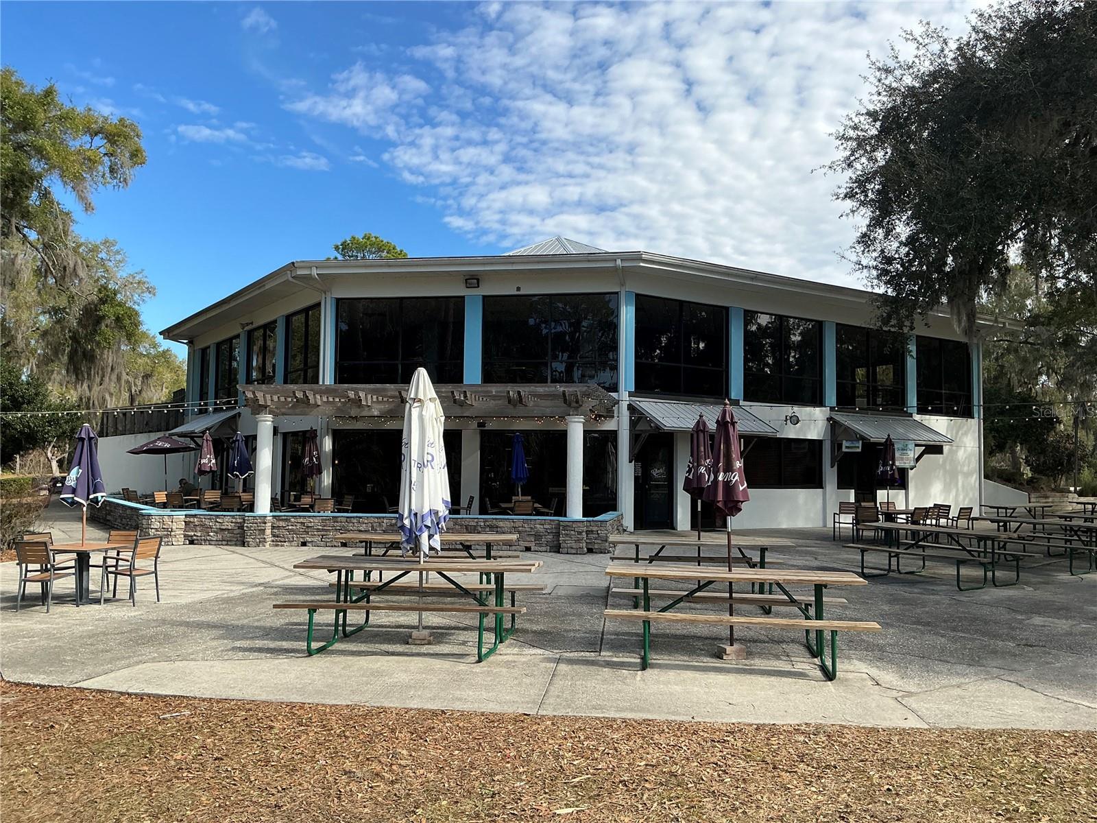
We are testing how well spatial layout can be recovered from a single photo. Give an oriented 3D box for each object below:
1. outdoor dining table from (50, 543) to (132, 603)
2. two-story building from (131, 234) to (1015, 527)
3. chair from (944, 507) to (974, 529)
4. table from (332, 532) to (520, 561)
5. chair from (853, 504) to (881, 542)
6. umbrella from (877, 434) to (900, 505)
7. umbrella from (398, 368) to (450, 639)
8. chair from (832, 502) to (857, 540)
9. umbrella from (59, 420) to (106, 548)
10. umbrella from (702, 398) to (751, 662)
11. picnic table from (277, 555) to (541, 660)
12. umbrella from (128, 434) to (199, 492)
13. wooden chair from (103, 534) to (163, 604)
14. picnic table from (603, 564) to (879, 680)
[{"bbox_3d":[-6.024,2.108,11.494,0.840,0.730,0.840,0,-3,14],"label":"outdoor dining table"},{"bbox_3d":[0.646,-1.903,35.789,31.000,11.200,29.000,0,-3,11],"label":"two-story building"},{"bbox_3d":[8.809,2.473,19.000,0.530,0.860,0.560,3,-4,-37],"label":"chair"},{"bbox_3d":[-1.583,2.048,11.737,2.338,0.788,1.586,1,-3,3],"label":"table"},{"bbox_3d":[7.576,2.688,21.085,0.550,0.860,0.560,0,-3,17],"label":"chair"},{"bbox_3d":[7.485,1.707,19.542,0.470,2.420,0.470,1,-3,0],"label":"umbrella"},{"bbox_3d":[-1.293,0.954,9.230,0.550,2.810,0.530,1,-3,0],"label":"umbrella"},{"bbox_3d":[6.678,2.490,19.899,0.530,0.860,0.560,-2,-4,40],"label":"chair"},{"bbox_3d":[-6.149,1.309,11.741,0.560,2.290,0.560,1,-3,0],"label":"umbrella"},{"bbox_3d":[1.756,1.147,8.700,0.460,2.530,0.450,1,-3,0],"label":"umbrella"},{"bbox_3d":[-1.277,1.892,8.792,2.338,0.788,1.586,0,-3,8],"label":"picnic table"},{"bbox_3d":[-10.788,1.883,24.926,2.150,2.530,2.150,1,-3,0],"label":"umbrella"},{"bbox_3d":[-5.396,2.062,11.533,0.550,0.840,0.540,0,-3,11],"label":"wooden chair"},{"bbox_3d":[1.803,1.999,8.701,2.430,0.800,1.610,0,-3,7],"label":"picnic table"}]

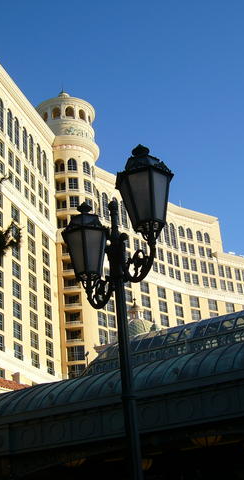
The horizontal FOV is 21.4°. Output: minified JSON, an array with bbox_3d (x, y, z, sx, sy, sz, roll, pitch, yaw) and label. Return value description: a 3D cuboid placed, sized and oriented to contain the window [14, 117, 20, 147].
[{"bbox_3d":[-32.739,-33.280,201.524,0.450,11.110,3.100,-12,-25,14],"label":"window"}]

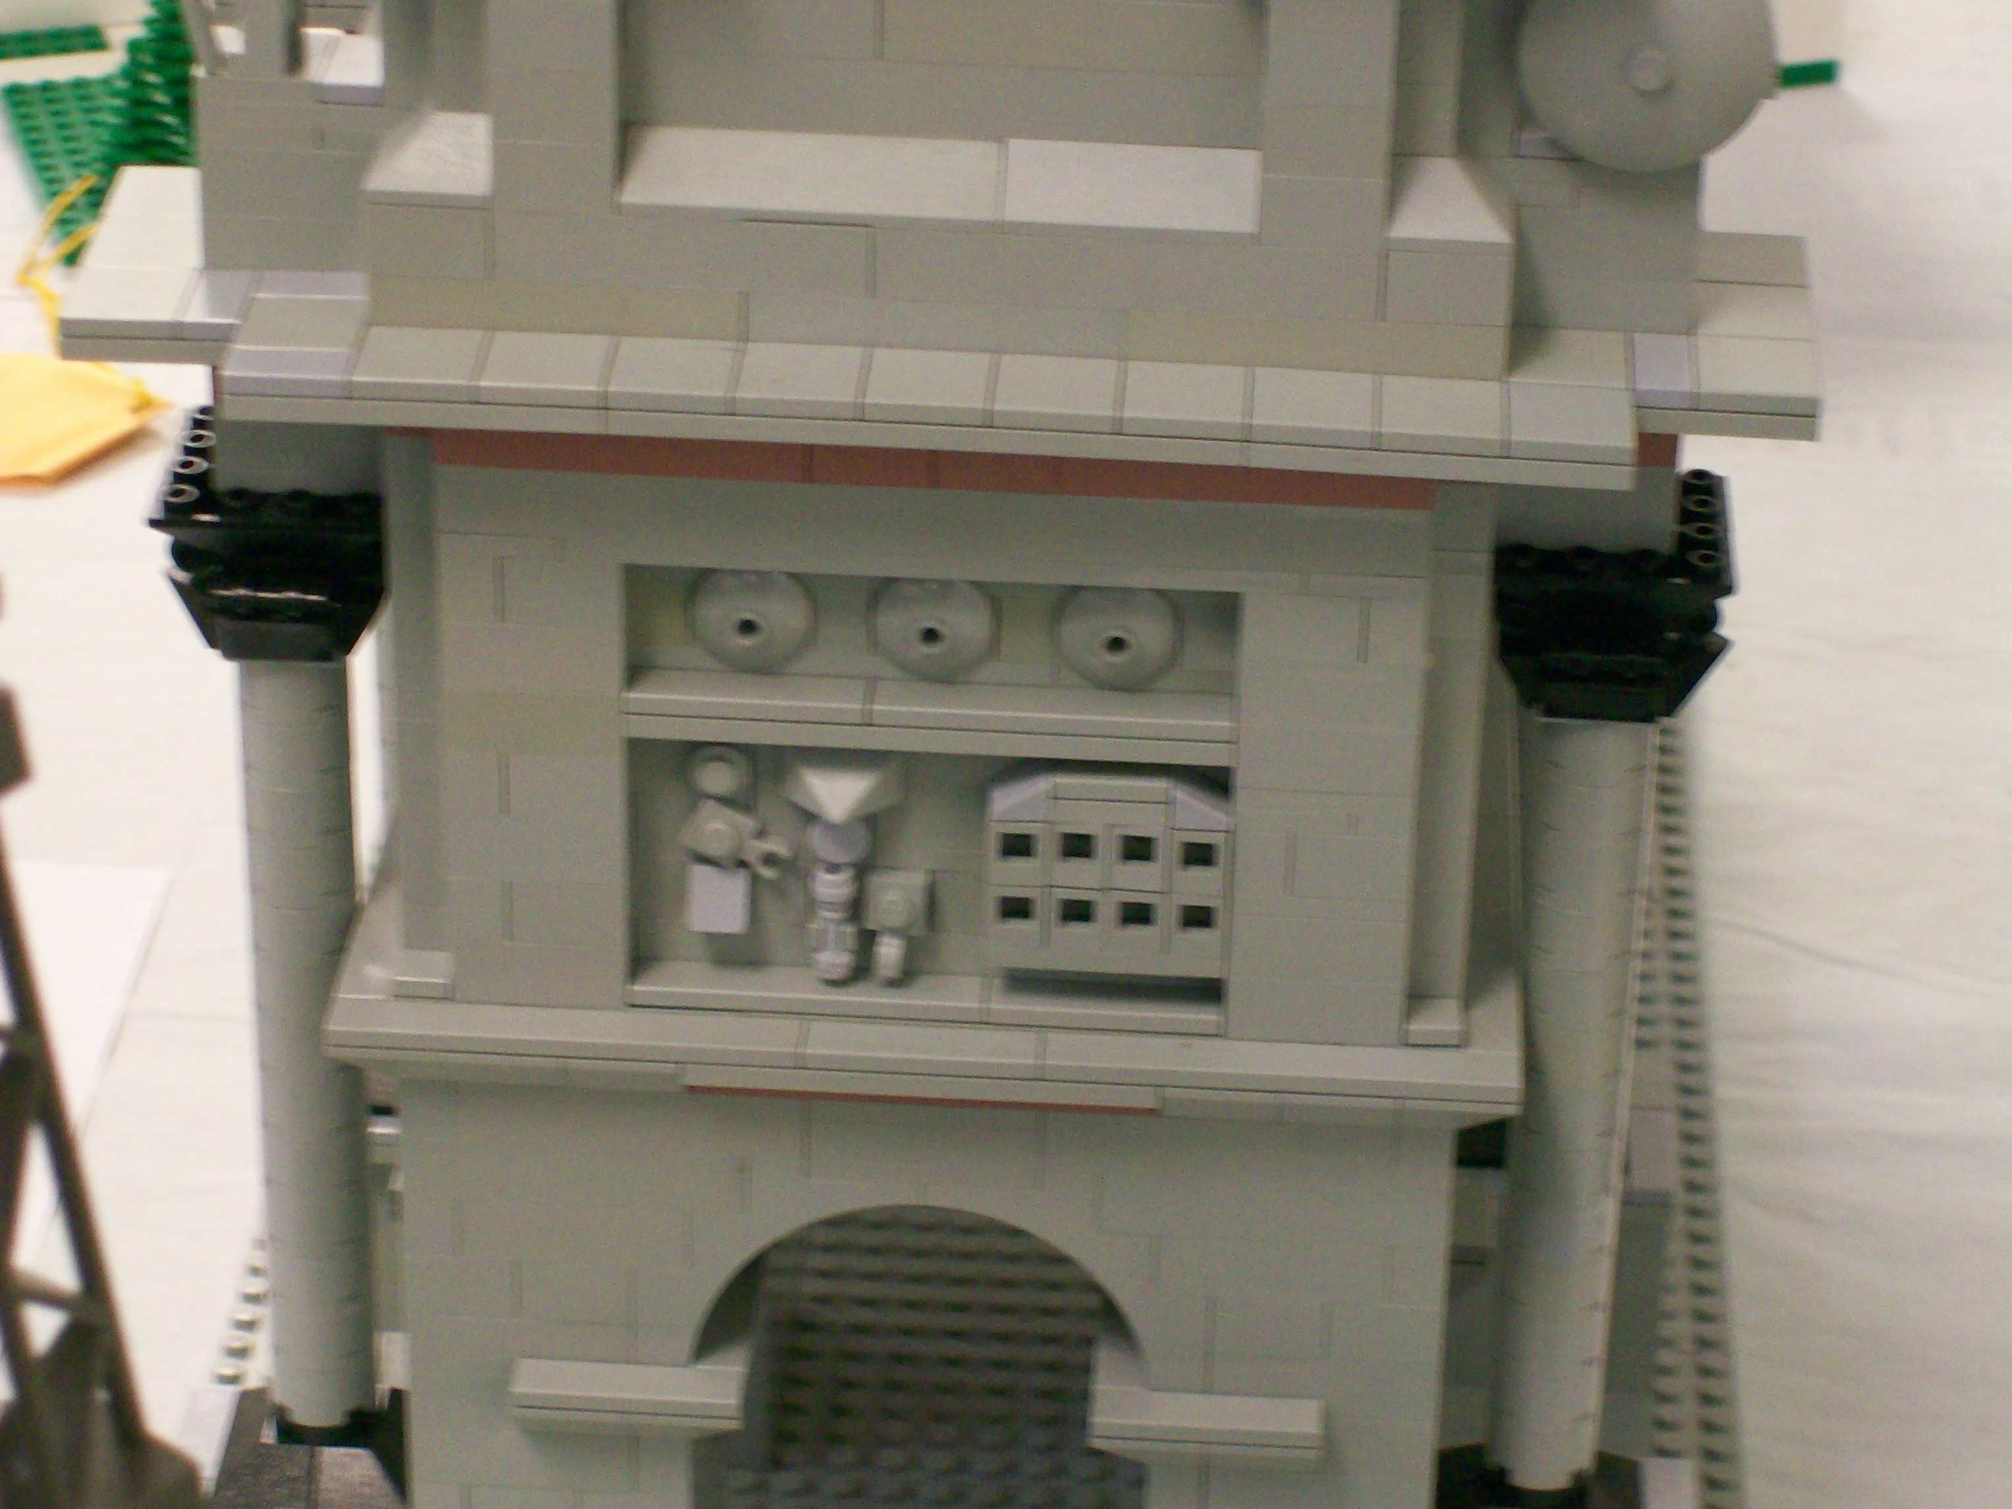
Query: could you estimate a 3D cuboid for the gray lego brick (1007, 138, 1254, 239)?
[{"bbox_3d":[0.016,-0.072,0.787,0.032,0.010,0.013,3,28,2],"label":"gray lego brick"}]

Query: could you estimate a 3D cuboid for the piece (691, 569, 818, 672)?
[{"bbox_3d":[-0.034,-0.018,0.823,0.016,0.016,0.005,3,28,2],"label":"piece"}]

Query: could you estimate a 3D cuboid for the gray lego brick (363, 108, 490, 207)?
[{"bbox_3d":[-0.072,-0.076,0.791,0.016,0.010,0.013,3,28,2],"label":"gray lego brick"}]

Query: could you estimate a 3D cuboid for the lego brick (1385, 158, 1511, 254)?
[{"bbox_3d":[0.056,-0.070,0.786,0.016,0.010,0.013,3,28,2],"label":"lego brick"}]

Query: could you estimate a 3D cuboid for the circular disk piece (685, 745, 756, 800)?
[{"bbox_3d":[-0.038,0.001,0.834,0.008,0.008,0.005,3,28,2],"label":"circular disk piece"}]

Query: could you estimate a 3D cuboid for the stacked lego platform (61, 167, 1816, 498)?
[{"bbox_3d":[-0.008,-0.058,0.812,0.224,0.006,0.072,3,28,2],"label":"stacked lego platform"}]

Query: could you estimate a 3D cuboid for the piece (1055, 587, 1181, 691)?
[{"bbox_3d":[0.015,-0.015,0.821,0.016,0.016,0.005,3,28,2],"label":"piece"}]

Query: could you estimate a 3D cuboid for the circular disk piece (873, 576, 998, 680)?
[{"bbox_3d":[-0.010,-0.017,0.822,0.016,0.016,0.005,3,28,2],"label":"circular disk piece"}]

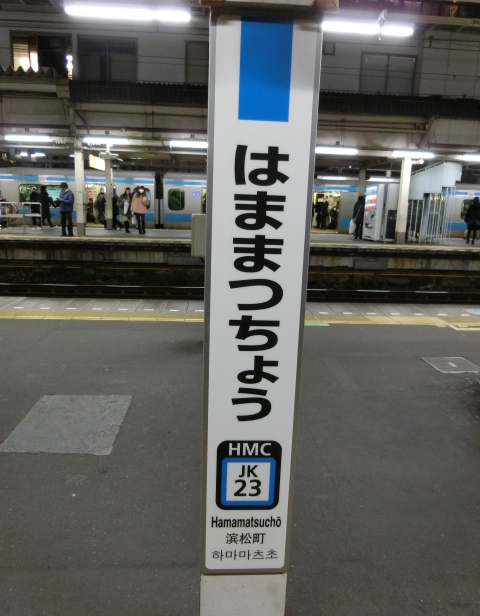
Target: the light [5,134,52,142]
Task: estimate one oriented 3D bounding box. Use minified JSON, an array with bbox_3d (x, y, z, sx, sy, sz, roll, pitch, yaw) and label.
[{"bbox_3d":[-6.066,-4.857,13.255,1.300,0.170,0.200,1,13,-4],"label":"light"}]

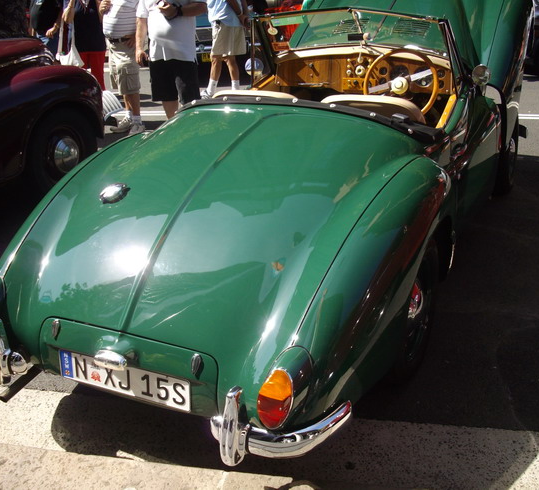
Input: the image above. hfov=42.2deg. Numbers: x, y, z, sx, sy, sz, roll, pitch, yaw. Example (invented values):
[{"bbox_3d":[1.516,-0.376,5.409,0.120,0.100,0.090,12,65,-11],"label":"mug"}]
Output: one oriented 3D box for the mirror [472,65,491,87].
[{"bbox_3d":[1.100,-0.879,3.620,0.105,0.110,0.055,13,28,31],"label":"mirror"}]

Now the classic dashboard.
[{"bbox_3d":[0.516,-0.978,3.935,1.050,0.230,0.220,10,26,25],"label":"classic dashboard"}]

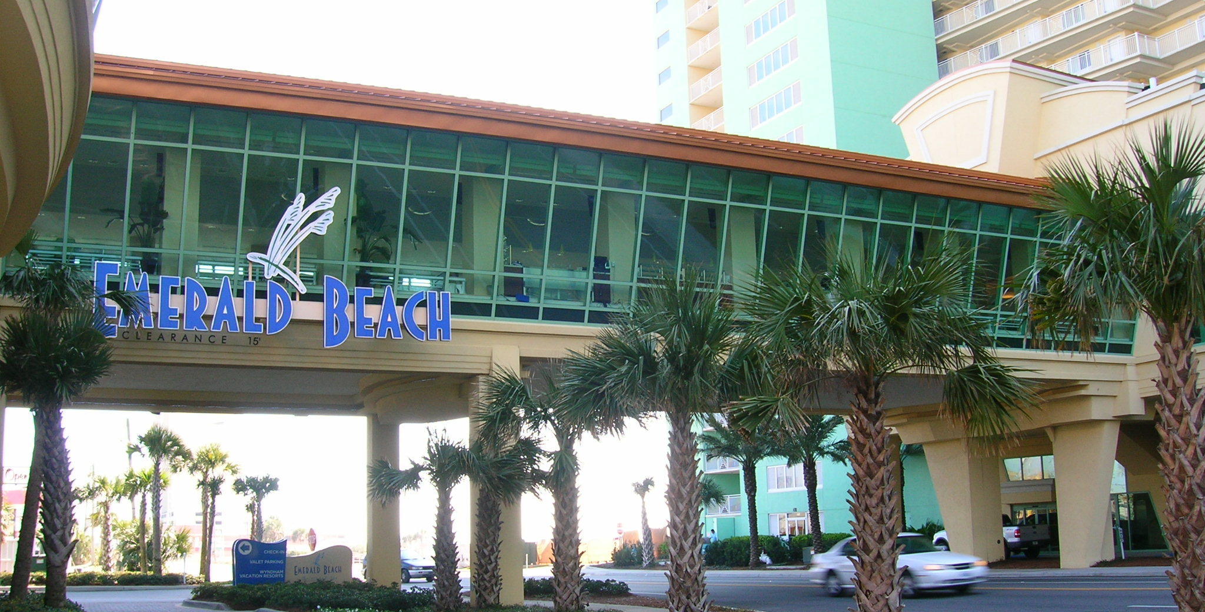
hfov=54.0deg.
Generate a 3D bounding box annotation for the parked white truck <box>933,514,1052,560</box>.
[{"bbox_3d":[16.693,9.883,50.987,1.950,1.860,5.550,4,-13,-29],"label":"parked white truck"}]

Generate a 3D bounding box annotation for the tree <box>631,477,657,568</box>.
[{"bbox_3d":[1.549,8.086,44.261,1.000,3.357,1.000,-2,-10,0],"label":"tree"}]

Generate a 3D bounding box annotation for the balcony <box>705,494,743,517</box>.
[{"bbox_3d":[8.635,12.869,76.318,1.900,1.264,4.317,4,-12,-26],"label":"balcony"}]

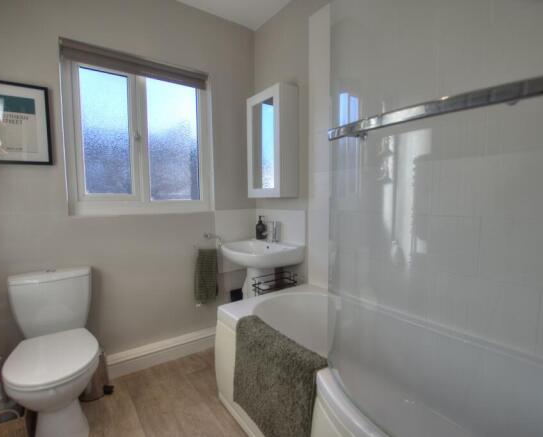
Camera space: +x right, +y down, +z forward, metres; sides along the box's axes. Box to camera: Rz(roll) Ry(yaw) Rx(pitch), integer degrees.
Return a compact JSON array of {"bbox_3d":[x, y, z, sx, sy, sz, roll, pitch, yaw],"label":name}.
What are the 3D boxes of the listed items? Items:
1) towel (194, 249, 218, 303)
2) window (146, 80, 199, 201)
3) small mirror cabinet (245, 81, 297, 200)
[{"bbox_3d":[-0.454,0.406,1.912,0.141,0.384,0.070,-3,4,-33],"label":"towel"},{"bbox_3d":[-0.668,-0.526,1.879,0.326,0.805,0.050,-3,4,-33],"label":"window"},{"bbox_3d":[0.003,-0.484,1.846,0.148,0.691,0.369,-3,4,-36],"label":"small mirror cabinet"}]

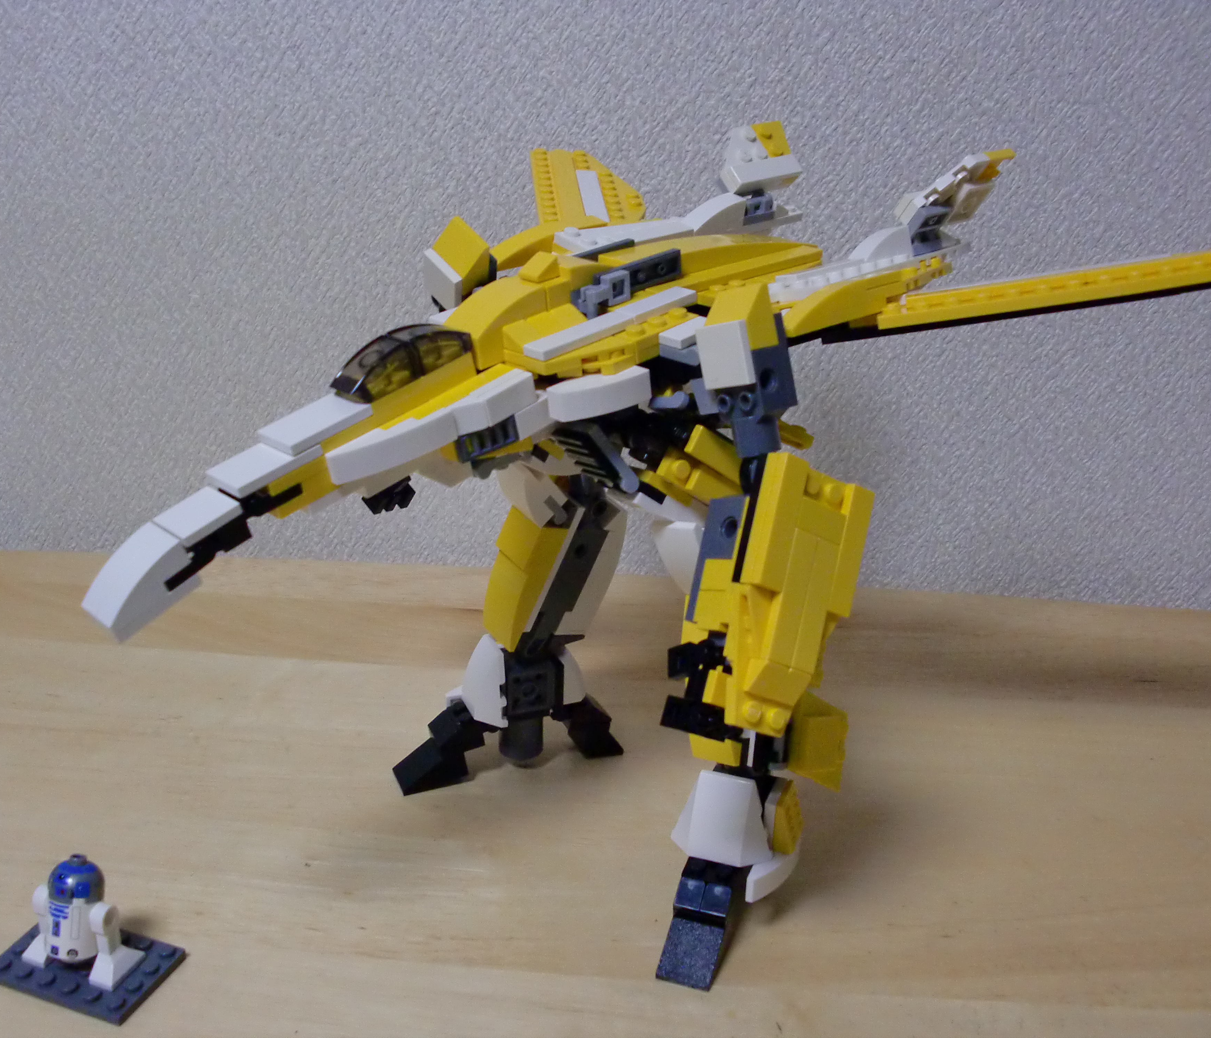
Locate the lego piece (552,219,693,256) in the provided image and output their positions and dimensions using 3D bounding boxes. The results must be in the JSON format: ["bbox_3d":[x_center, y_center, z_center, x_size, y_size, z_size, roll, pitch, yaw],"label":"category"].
[{"bbox_3d":[0.006,-0.088,0.446,0.046,0.005,0.017,-21,44,-40],"label":"lego piece"}]

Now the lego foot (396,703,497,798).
[{"bbox_3d":[-0.060,0.084,0.530,0.034,0.020,0.016,-9,26,-26],"label":"lego foot"}]

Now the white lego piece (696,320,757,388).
[{"bbox_3d":[0.031,-0.042,0.369,0.003,0.016,0.016,-18,10,-39],"label":"white lego piece"}]

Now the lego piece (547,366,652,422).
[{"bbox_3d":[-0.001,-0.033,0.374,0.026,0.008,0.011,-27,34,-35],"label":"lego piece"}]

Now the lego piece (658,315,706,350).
[{"bbox_3d":[0.023,-0.050,0.385,0.016,0.003,0.008,-27,34,-35],"label":"lego piece"}]

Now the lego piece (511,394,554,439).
[{"bbox_3d":[-0.019,-0.029,0.388,0.016,0.008,0.006,-33,36,-31],"label":"lego piece"}]

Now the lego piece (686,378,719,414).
[{"bbox_3d":[0.030,-0.033,0.383,0.009,0.010,0.008,-18,10,-39],"label":"lego piece"}]

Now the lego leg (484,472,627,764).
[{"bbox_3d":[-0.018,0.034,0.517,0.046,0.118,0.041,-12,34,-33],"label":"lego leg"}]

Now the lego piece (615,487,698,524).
[{"bbox_3d":[0.015,-0.004,0.403,0.028,0.004,0.009,25,66,28],"label":"lego piece"}]

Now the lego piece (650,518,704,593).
[{"bbox_3d":[0.023,0.011,0.413,0.018,0.022,0.009,-5,22,-43],"label":"lego piece"}]

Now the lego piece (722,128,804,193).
[{"bbox_3d":[0.054,-0.125,0.500,0.029,0.020,0.007,-18,-8,-38],"label":"lego piece"}]

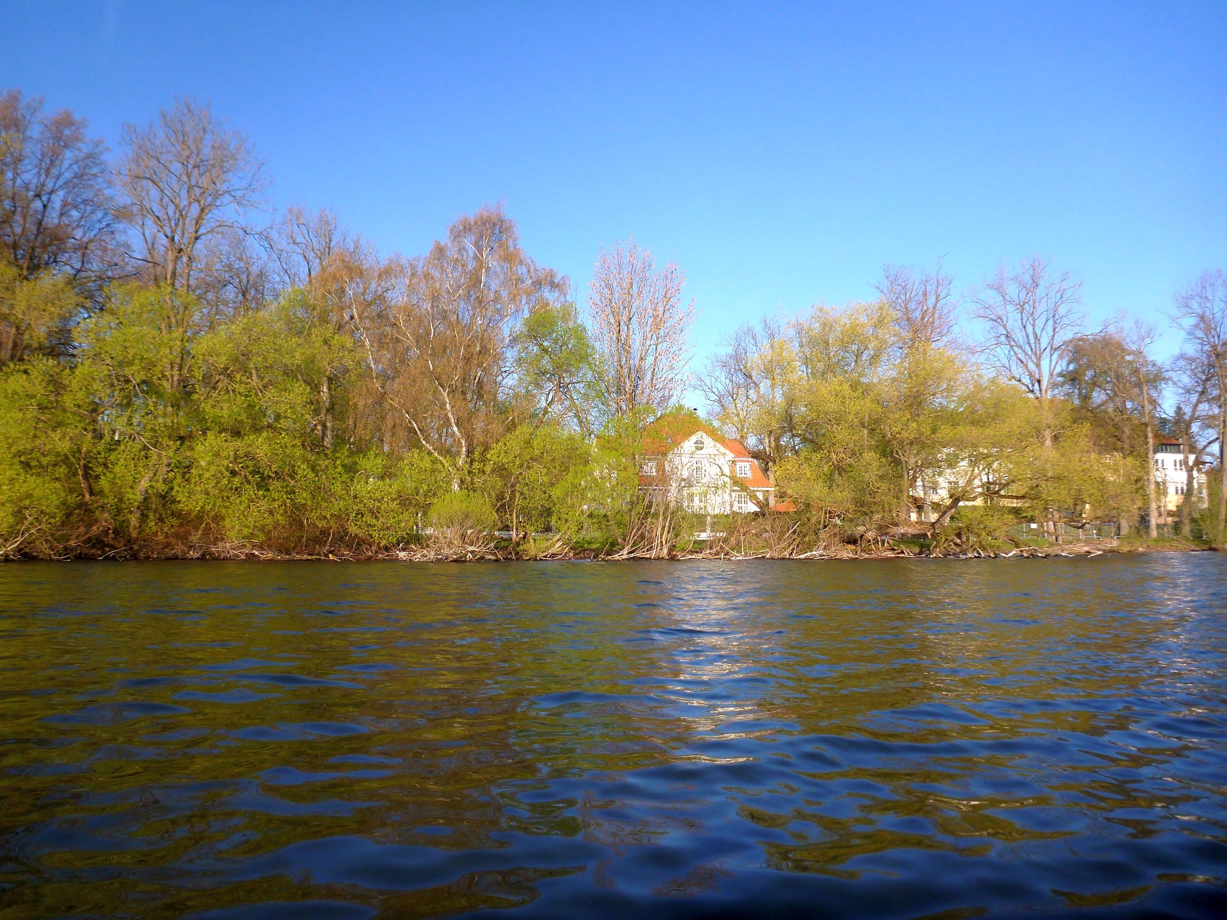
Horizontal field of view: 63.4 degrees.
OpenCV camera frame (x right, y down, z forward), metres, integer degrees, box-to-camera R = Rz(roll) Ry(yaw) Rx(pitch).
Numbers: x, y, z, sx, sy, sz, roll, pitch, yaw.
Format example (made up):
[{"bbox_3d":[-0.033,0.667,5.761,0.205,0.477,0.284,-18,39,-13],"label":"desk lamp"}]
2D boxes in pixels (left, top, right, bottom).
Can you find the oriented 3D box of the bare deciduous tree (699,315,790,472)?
[{"bbox_3d":[14.254,-4.572,107.735,9.880,22.730,9.800,0,-5,0],"label":"bare deciduous tree"}]

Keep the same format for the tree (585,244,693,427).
[{"bbox_3d":[2.279,-6.425,82.803,8.960,24.550,8.500,0,-5,0],"label":"tree"}]

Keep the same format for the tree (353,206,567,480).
[{"bbox_3d":[-11.404,-6.868,73.809,15.890,24.720,14.000,0,-5,0],"label":"tree"}]

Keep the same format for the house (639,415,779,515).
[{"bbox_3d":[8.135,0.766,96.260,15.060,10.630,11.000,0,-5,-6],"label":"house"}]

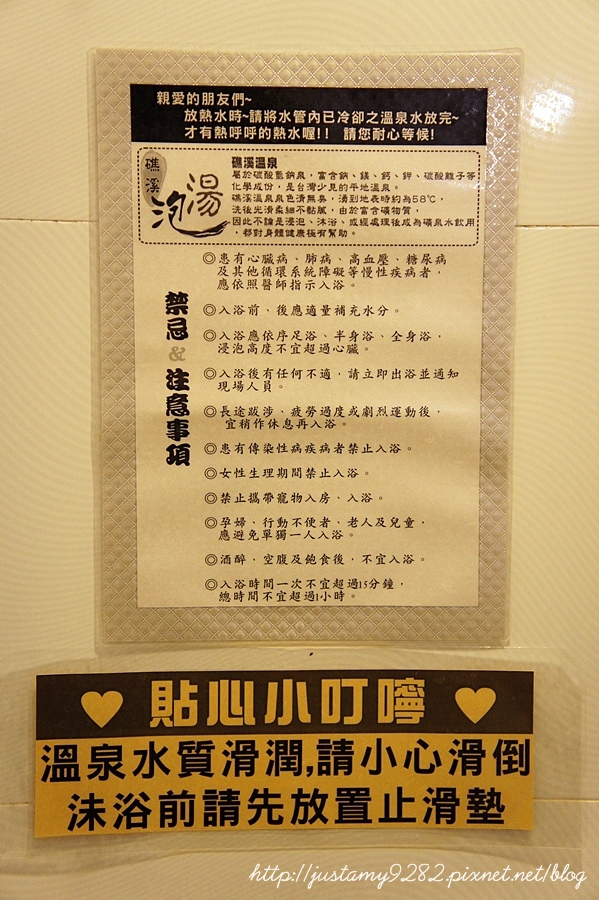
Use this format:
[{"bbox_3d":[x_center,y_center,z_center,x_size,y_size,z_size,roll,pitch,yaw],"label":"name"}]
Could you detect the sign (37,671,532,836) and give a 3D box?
[{"bbox_3d":[-0.007,0.159,0.703,0.260,0.086,0.003,0,7,-2],"label":"sign"}]

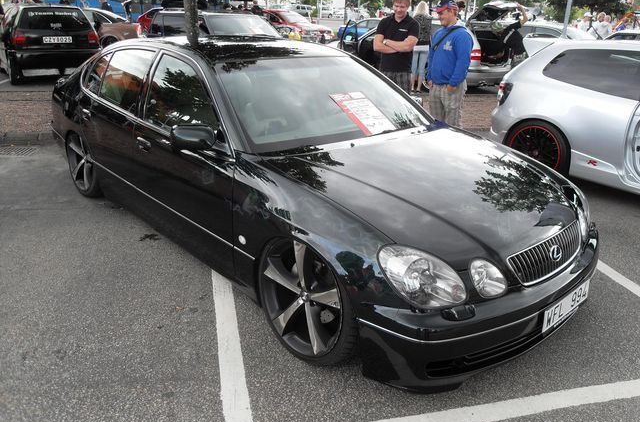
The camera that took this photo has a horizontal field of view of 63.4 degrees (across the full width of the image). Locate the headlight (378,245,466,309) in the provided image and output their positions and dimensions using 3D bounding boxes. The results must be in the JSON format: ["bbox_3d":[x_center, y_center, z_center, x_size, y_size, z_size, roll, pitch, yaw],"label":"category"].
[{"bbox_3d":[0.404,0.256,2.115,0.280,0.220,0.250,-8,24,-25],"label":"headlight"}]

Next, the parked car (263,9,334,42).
[{"bbox_3d":[-1.477,-7.545,21.363,1.730,1.430,4.250,-17,29,-40],"label":"parked car"}]

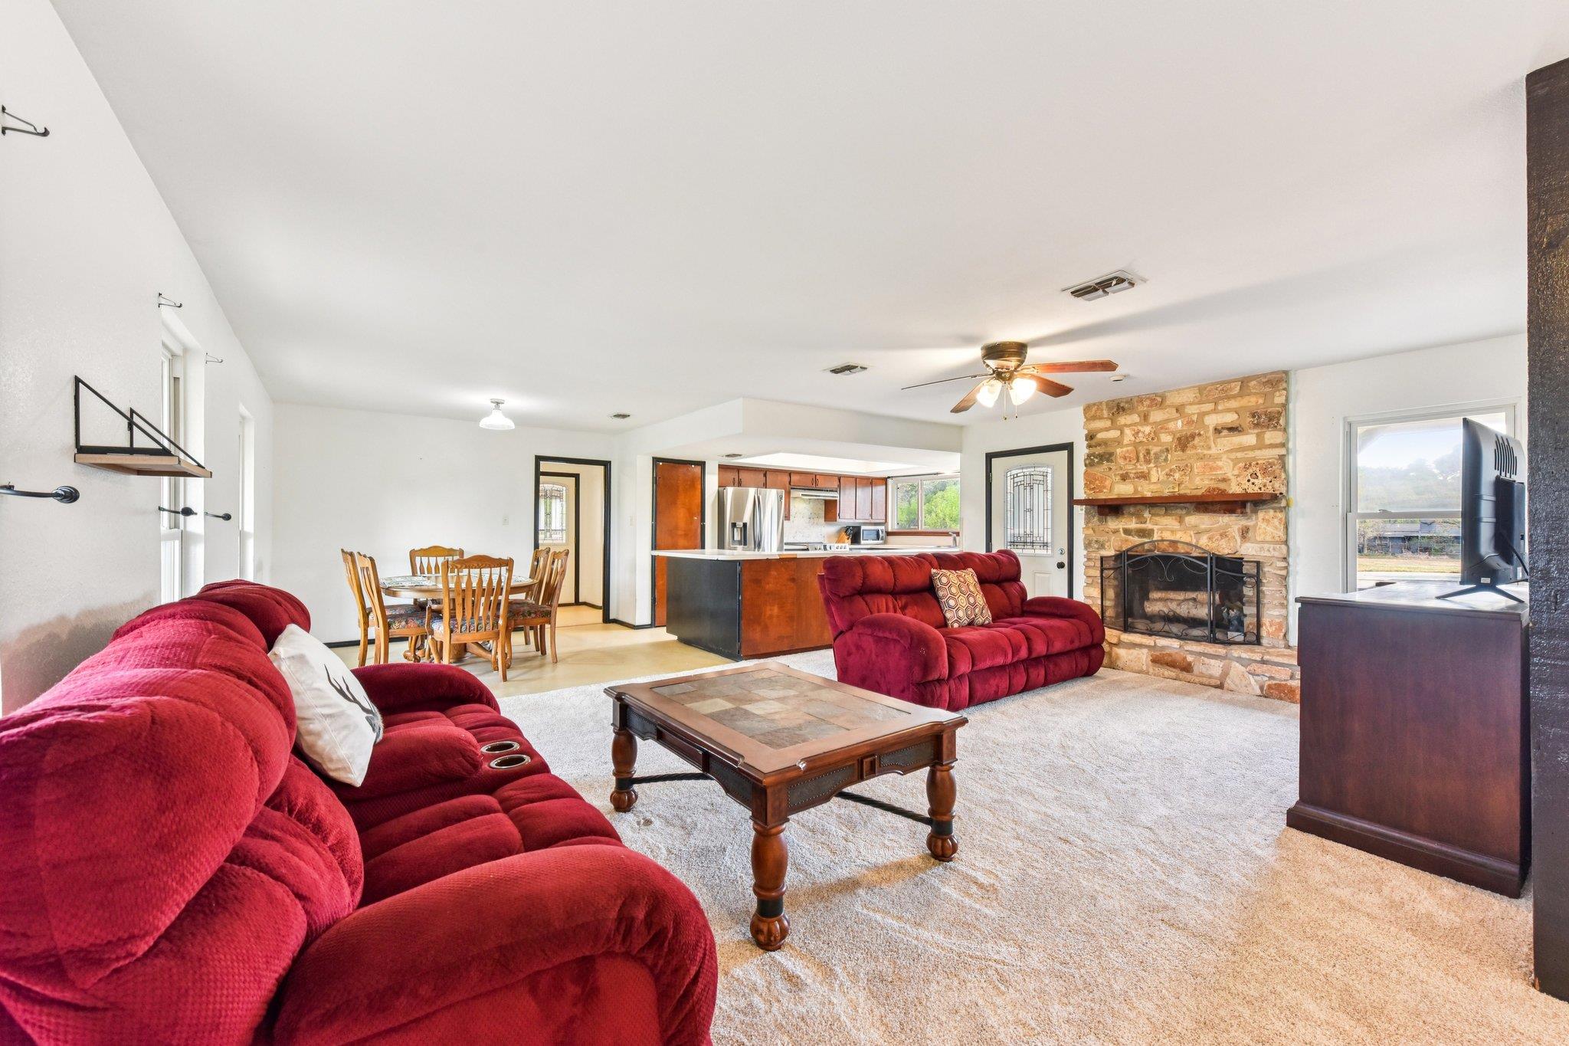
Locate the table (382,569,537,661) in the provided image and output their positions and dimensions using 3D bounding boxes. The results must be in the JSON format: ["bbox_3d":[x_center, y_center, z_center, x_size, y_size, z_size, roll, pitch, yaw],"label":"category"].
[{"bbox_3d":[-2.946,0.894,5.543,1.210,0.760,1.660,0,0,-36],"label":"table"}]

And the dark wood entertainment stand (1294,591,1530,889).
[{"bbox_3d":[2.795,0.790,2.665,1.300,0.945,0.600,0,0,-36],"label":"dark wood entertainment stand"}]

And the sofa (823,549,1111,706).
[{"bbox_3d":[1.489,0.759,4.885,2.200,1.030,1.060,0,0,-36],"label":"sofa"}]

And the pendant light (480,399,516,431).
[{"bbox_3d":[-2.711,-1.035,5.762,0.305,0.260,0.305,0,0,-36],"label":"pendant light"}]

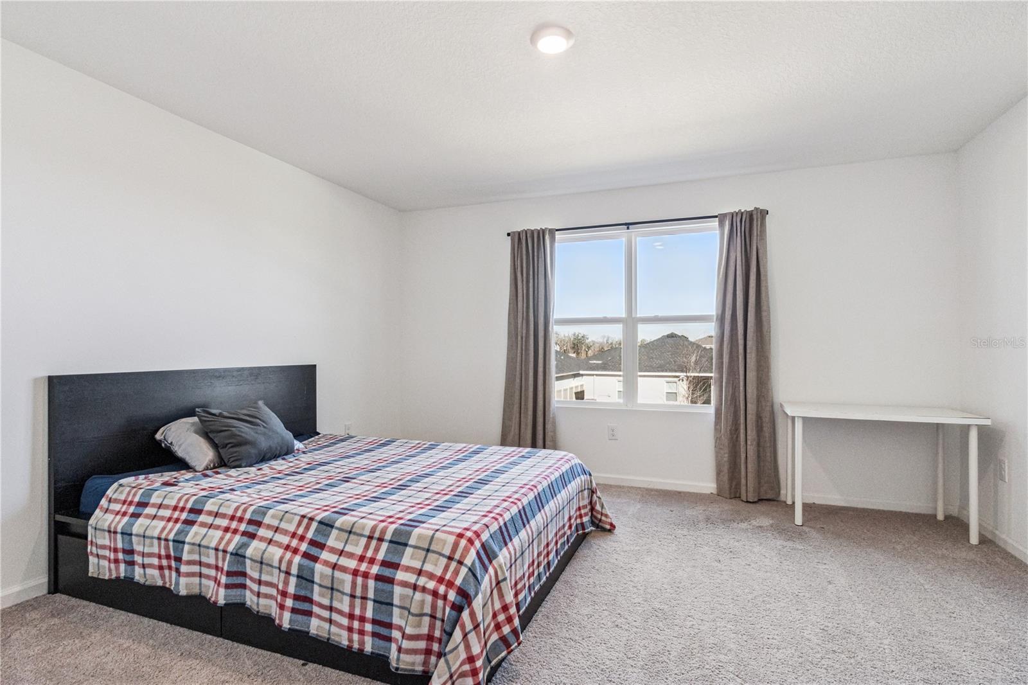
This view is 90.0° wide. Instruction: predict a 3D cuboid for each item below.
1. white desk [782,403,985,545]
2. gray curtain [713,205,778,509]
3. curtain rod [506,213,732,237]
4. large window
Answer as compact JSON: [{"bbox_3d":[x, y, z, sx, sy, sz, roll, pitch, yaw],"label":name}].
[{"bbox_3d":[2.313,0.799,3.333,1.000,0.735,0.600,0,0,21],"label":"white desk"},{"bbox_3d":[1.731,0.093,3.833,0.440,2.140,0.140,0,0,21],"label":"gray curtain"},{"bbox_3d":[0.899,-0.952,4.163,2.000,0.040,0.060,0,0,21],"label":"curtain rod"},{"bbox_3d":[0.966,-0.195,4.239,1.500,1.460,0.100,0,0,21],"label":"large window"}]

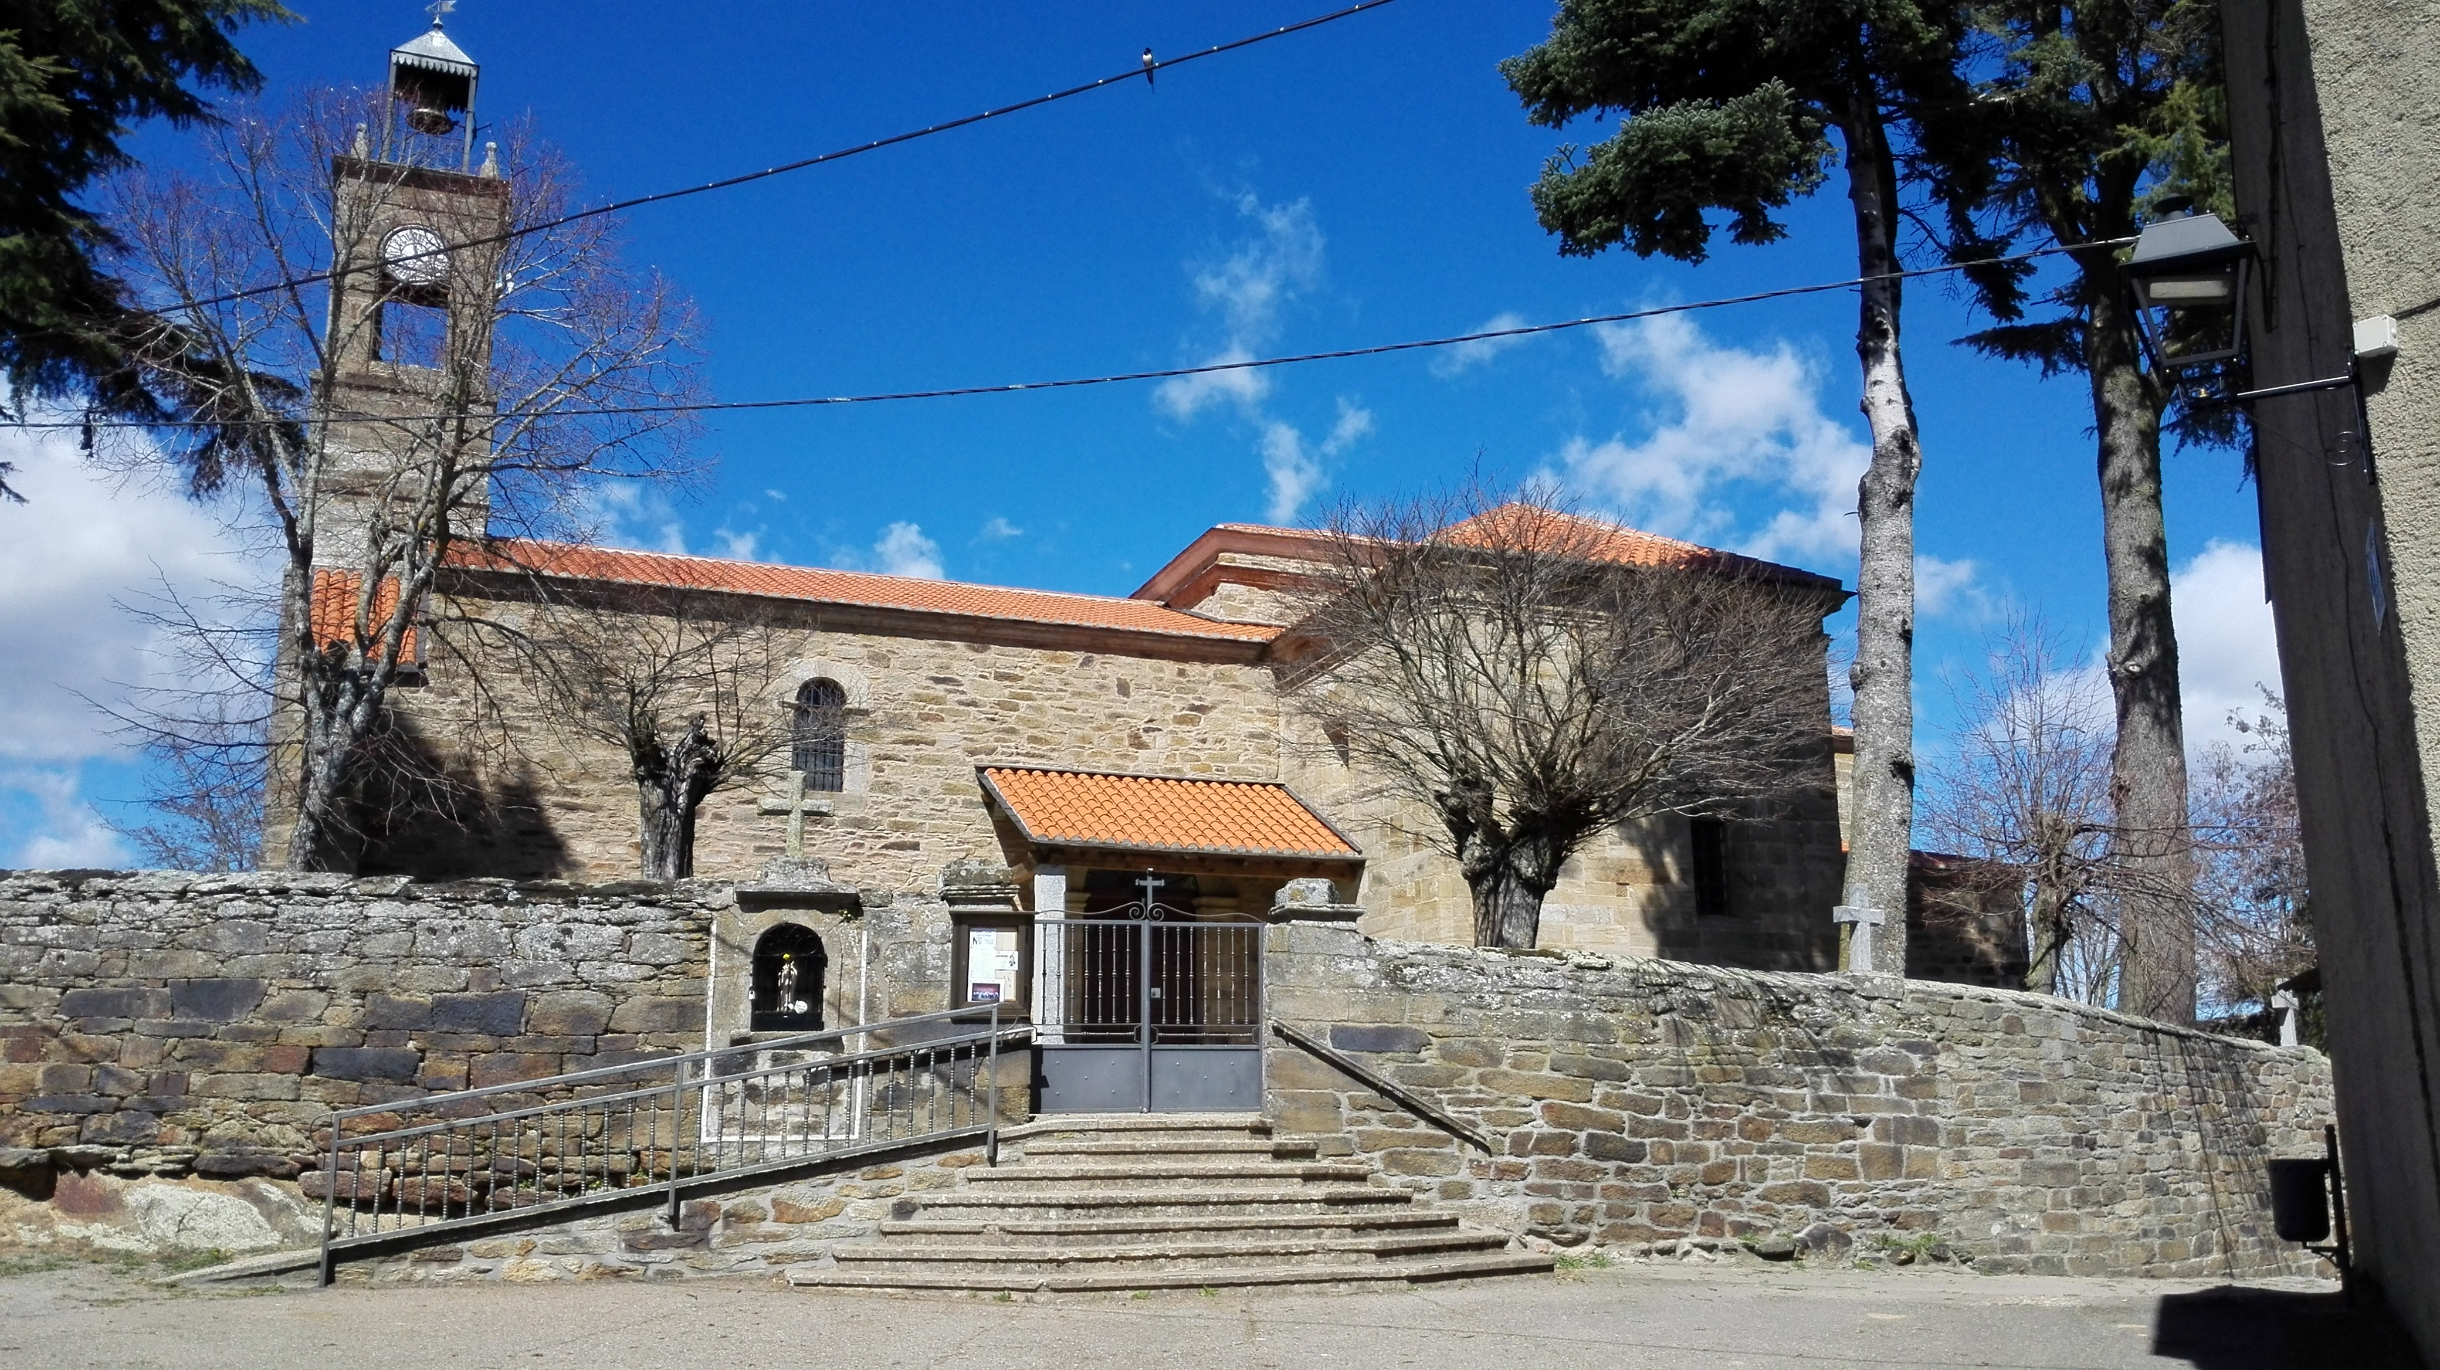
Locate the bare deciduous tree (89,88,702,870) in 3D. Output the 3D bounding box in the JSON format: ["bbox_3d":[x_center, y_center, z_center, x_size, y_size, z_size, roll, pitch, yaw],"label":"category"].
[{"bbox_3d":[-7.750,-1.171,16.830,5.400,9.300,5.100,0,-11,0],"label":"bare deciduous tree"}]

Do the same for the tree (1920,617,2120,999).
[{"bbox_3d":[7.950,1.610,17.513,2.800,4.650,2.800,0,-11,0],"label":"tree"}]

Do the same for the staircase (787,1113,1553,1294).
[{"bbox_3d":[-0.336,3.574,12.688,5.150,1.020,2.200,2,-11,-10],"label":"staircase"}]

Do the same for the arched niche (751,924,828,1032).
[{"bbox_3d":[-3.258,2.228,13.725,0.550,0.800,0.320,2,-11,-8],"label":"arched niche"}]

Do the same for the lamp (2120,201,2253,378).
[{"bbox_3d":[3.779,-1.561,7.076,0.450,0.740,0.450,-6,-12,27],"label":"lamp"}]

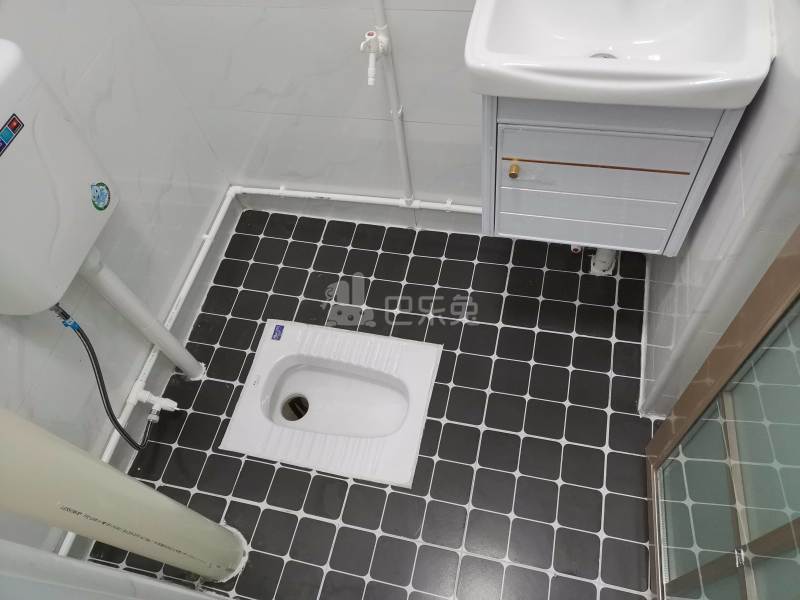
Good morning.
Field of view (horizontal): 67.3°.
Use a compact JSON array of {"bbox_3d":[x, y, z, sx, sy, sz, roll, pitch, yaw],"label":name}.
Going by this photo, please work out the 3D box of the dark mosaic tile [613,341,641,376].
[{"bbox_3d":[0.593,0.156,1.570,0.071,0.008,0.096,7,61,14],"label":"dark mosaic tile"}]

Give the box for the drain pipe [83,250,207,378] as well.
[{"bbox_3d":[-0.633,0.057,1.496,0.052,0.560,0.052,8,61,14],"label":"drain pipe"}]

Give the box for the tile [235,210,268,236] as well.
[{"bbox_3d":[-0.486,-0.252,1.996,0.096,0.008,0.096,8,61,14],"label":"tile"}]

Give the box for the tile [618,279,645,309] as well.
[{"bbox_3d":[0.640,-0.012,1.665,0.067,0.009,0.096,8,60,14],"label":"tile"}]

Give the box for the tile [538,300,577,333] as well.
[{"bbox_3d":[0.434,0.047,1.663,0.097,0.009,0.097,8,61,13],"label":"tile"}]

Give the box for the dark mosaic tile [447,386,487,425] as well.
[{"bbox_3d":[0.176,0.278,1.565,0.096,0.009,0.096,8,60,14],"label":"dark mosaic tile"}]

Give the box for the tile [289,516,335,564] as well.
[{"bbox_3d":[-0.207,0.586,1.460,0.096,0.010,0.096,7,61,14],"label":"tile"}]

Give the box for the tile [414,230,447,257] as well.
[{"bbox_3d":[0.097,-0.171,1.859,0.097,0.010,0.097,7,60,14],"label":"tile"}]

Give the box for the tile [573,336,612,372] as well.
[{"bbox_3d":[0.508,0.145,1.591,0.096,0.008,0.096,7,61,14],"label":"tile"}]

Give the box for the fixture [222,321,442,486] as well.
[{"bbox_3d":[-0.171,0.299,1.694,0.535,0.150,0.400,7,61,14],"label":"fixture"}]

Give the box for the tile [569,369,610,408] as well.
[{"bbox_3d":[0.492,0.233,1.559,0.096,0.010,0.096,7,61,14],"label":"tile"}]

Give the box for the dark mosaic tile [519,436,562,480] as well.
[{"bbox_3d":[0.345,0.388,1.470,0.096,0.009,0.096,8,60,14],"label":"dark mosaic tile"}]

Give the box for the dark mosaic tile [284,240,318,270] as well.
[{"bbox_3d":[-0.317,-0.140,1.919,0.096,0.010,0.096,7,61,14],"label":"dark mosaic tile"}]

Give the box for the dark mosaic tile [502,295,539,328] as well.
[{"bbox_3d":[0.342,0.037,1.692,0.097,0.010,0.097,7,60,14],"label":"dark mosaic tile"}]

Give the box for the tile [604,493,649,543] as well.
[{"bbox_3d":[0.518,0.499,1.378,0.097,0.010,0.097,7,60,14],"label":"tile"}]

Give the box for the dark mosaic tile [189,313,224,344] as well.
[{"bbox_3d":[-0.576,0.091,1.802,0.090,0.010,0.095,8,61,14],"label":"dark mosaic tile"}]

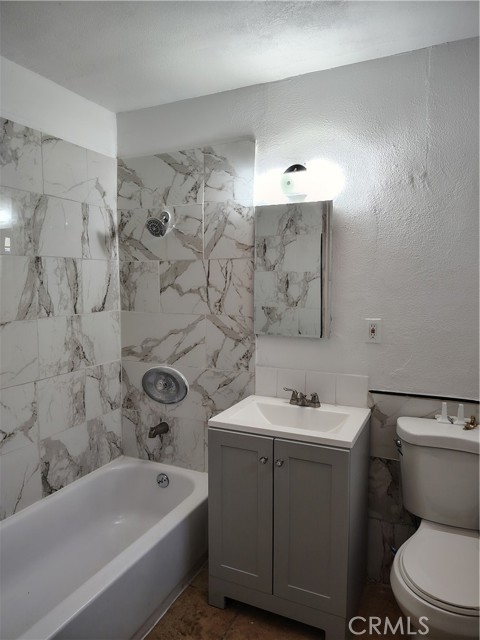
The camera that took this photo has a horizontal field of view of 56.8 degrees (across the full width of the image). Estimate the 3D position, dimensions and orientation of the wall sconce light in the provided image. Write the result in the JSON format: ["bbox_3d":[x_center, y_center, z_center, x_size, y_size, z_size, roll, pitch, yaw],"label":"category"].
[{"bbox_3d":[0.251,-0.678,2.127,0.133,0.160,0.120,2,5,25],"label":"wall sconce light"}]

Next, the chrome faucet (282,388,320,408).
[{"bbox_3d":[0.297,0.383,2.162,0.187,0.078,0.120,2,5,25],"label":"chrome faucet"}]

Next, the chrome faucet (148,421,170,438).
[{"bbox_3d":[-0.470,0.644,2.578,0.064,0.068,0.125,2,5,25],"label":"chrome faucet"}]

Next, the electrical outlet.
[{"bbox_3d":[0.624,0.051,2.069,0.075,0.116,0.013,2,5,25],"label":"electrical outlet"}]

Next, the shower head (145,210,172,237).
[{"bbox_3d":[-0.446,-0.533,2.458,0.107,0.156,0.145,2,5,25],"label":"shower head"}]

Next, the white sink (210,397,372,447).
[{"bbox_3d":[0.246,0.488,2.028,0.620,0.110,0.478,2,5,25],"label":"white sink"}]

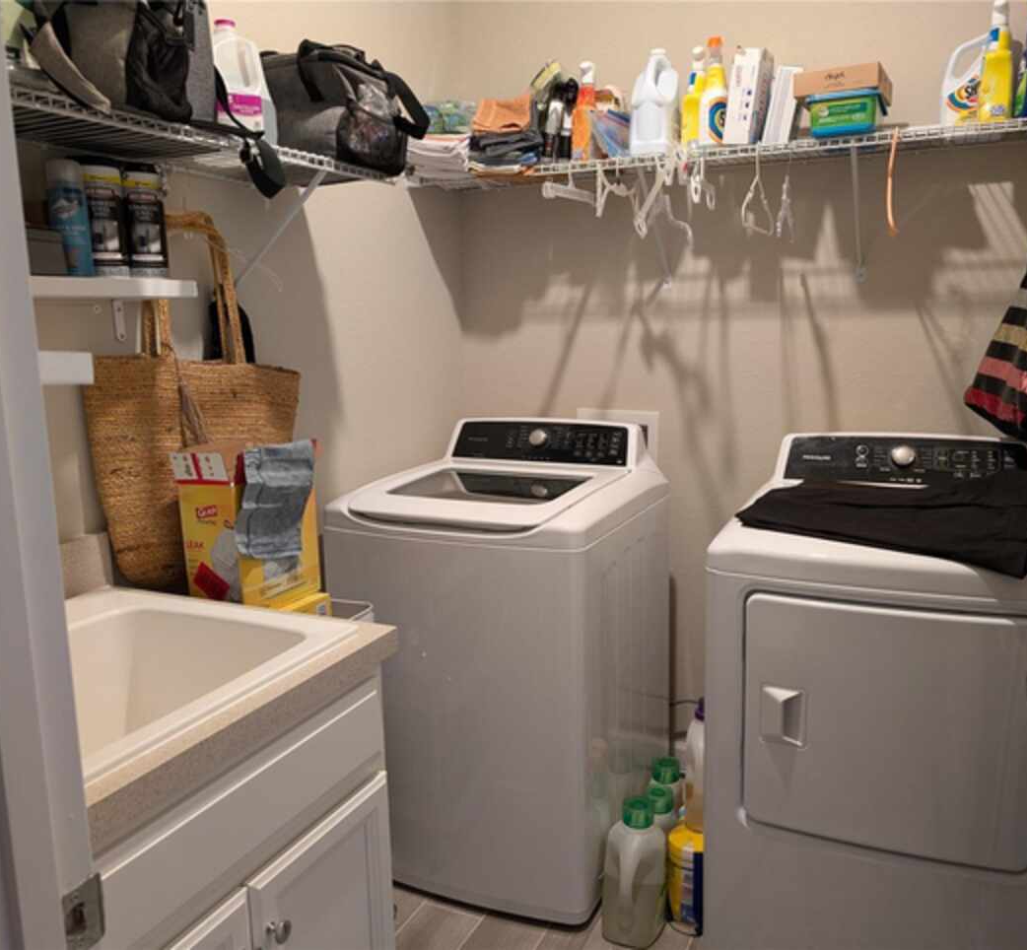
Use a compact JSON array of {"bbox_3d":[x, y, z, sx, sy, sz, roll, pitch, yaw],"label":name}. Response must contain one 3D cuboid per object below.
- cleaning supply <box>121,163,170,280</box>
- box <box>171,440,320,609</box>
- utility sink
[{"bbox_3d":[-0.659,-0.453,1.571,0.068,0.199,0.068,-5,10,-21],"label":"cleaning supply"},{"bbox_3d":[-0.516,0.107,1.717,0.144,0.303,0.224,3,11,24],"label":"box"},{"bbox_3d":[-0.632,0.422,1.261,0.567,0.298,0.632,3,11,24],"label":"utility sink"}]

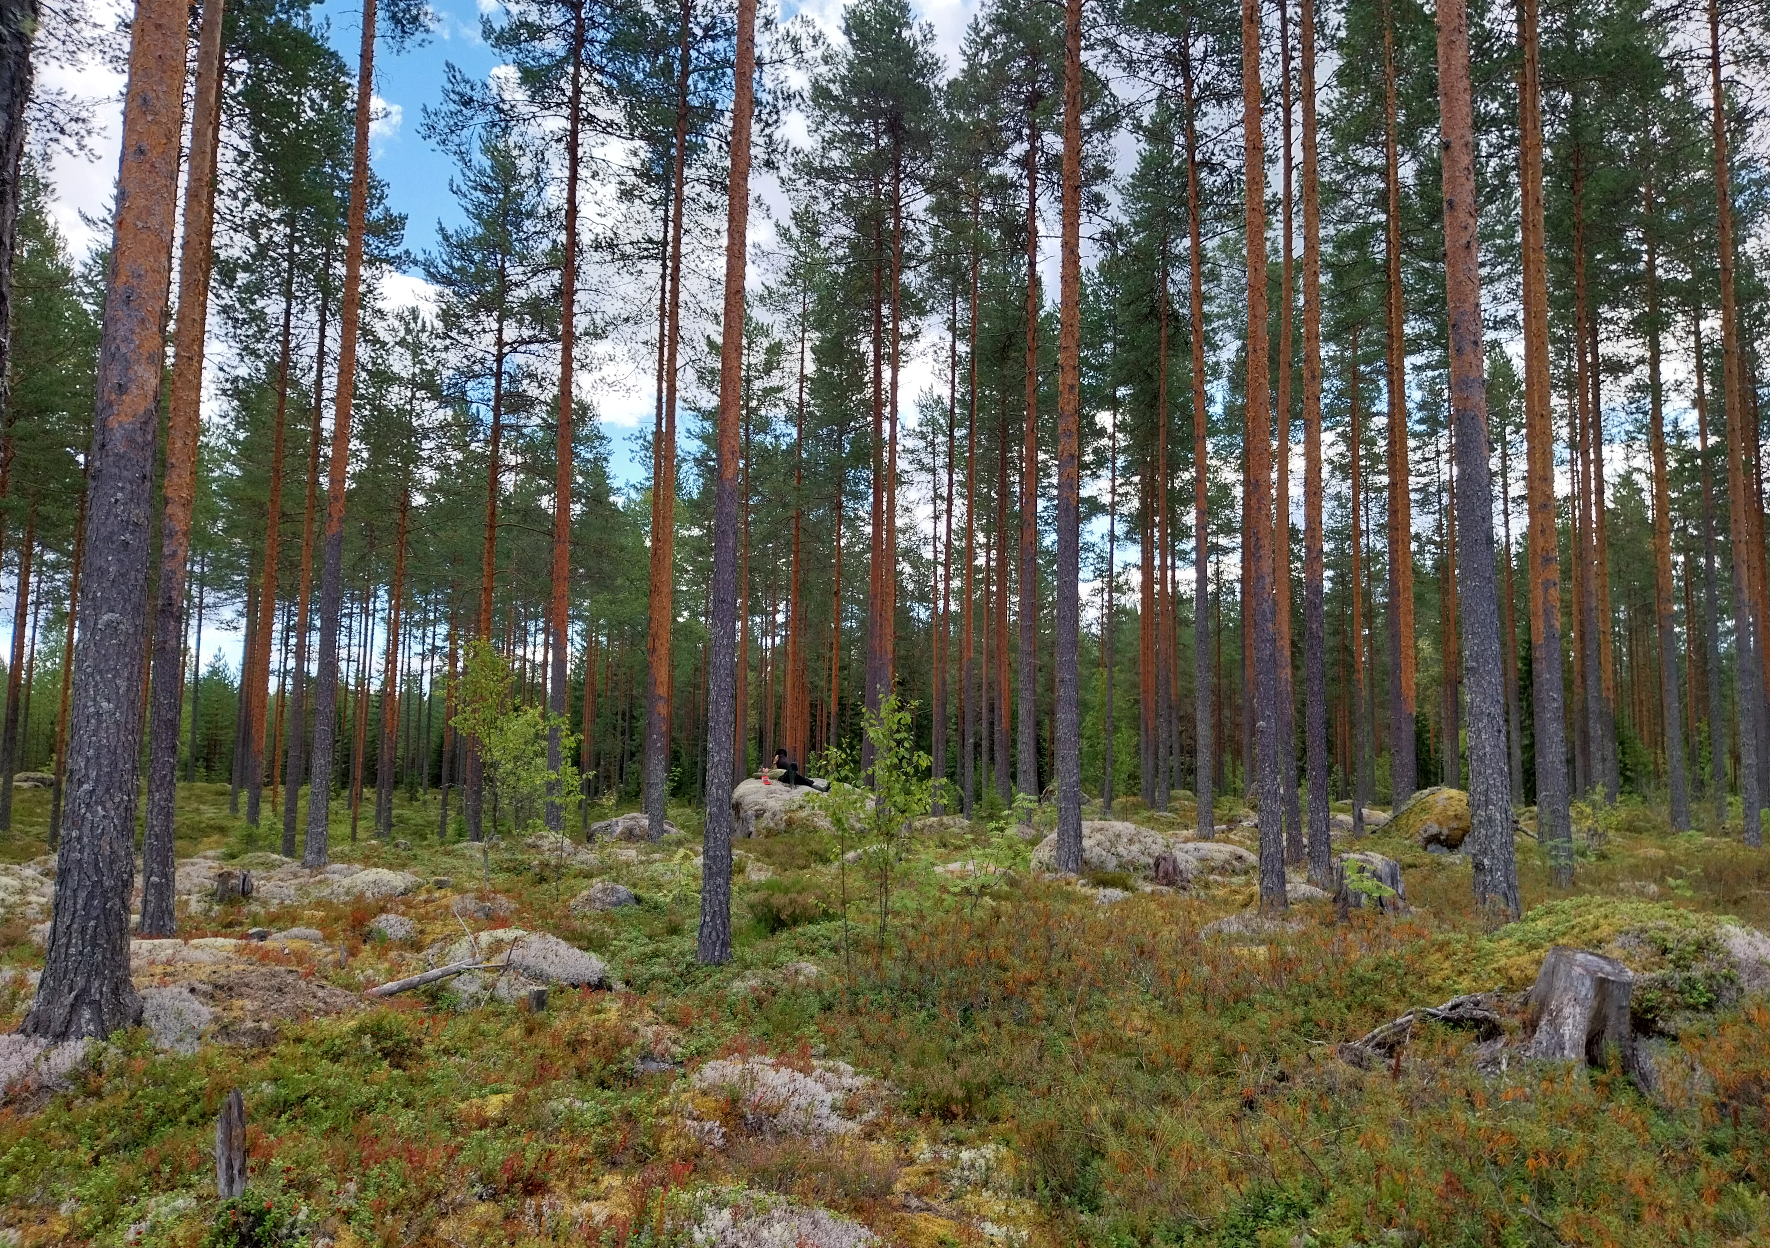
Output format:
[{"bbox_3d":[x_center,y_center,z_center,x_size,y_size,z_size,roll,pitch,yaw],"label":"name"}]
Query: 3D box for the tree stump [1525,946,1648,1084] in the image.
[{"bbox_3d":[3.121,1.721,5.900,0.510,0.550,0.480,-2,-7,27],"label":"tree stump"}]

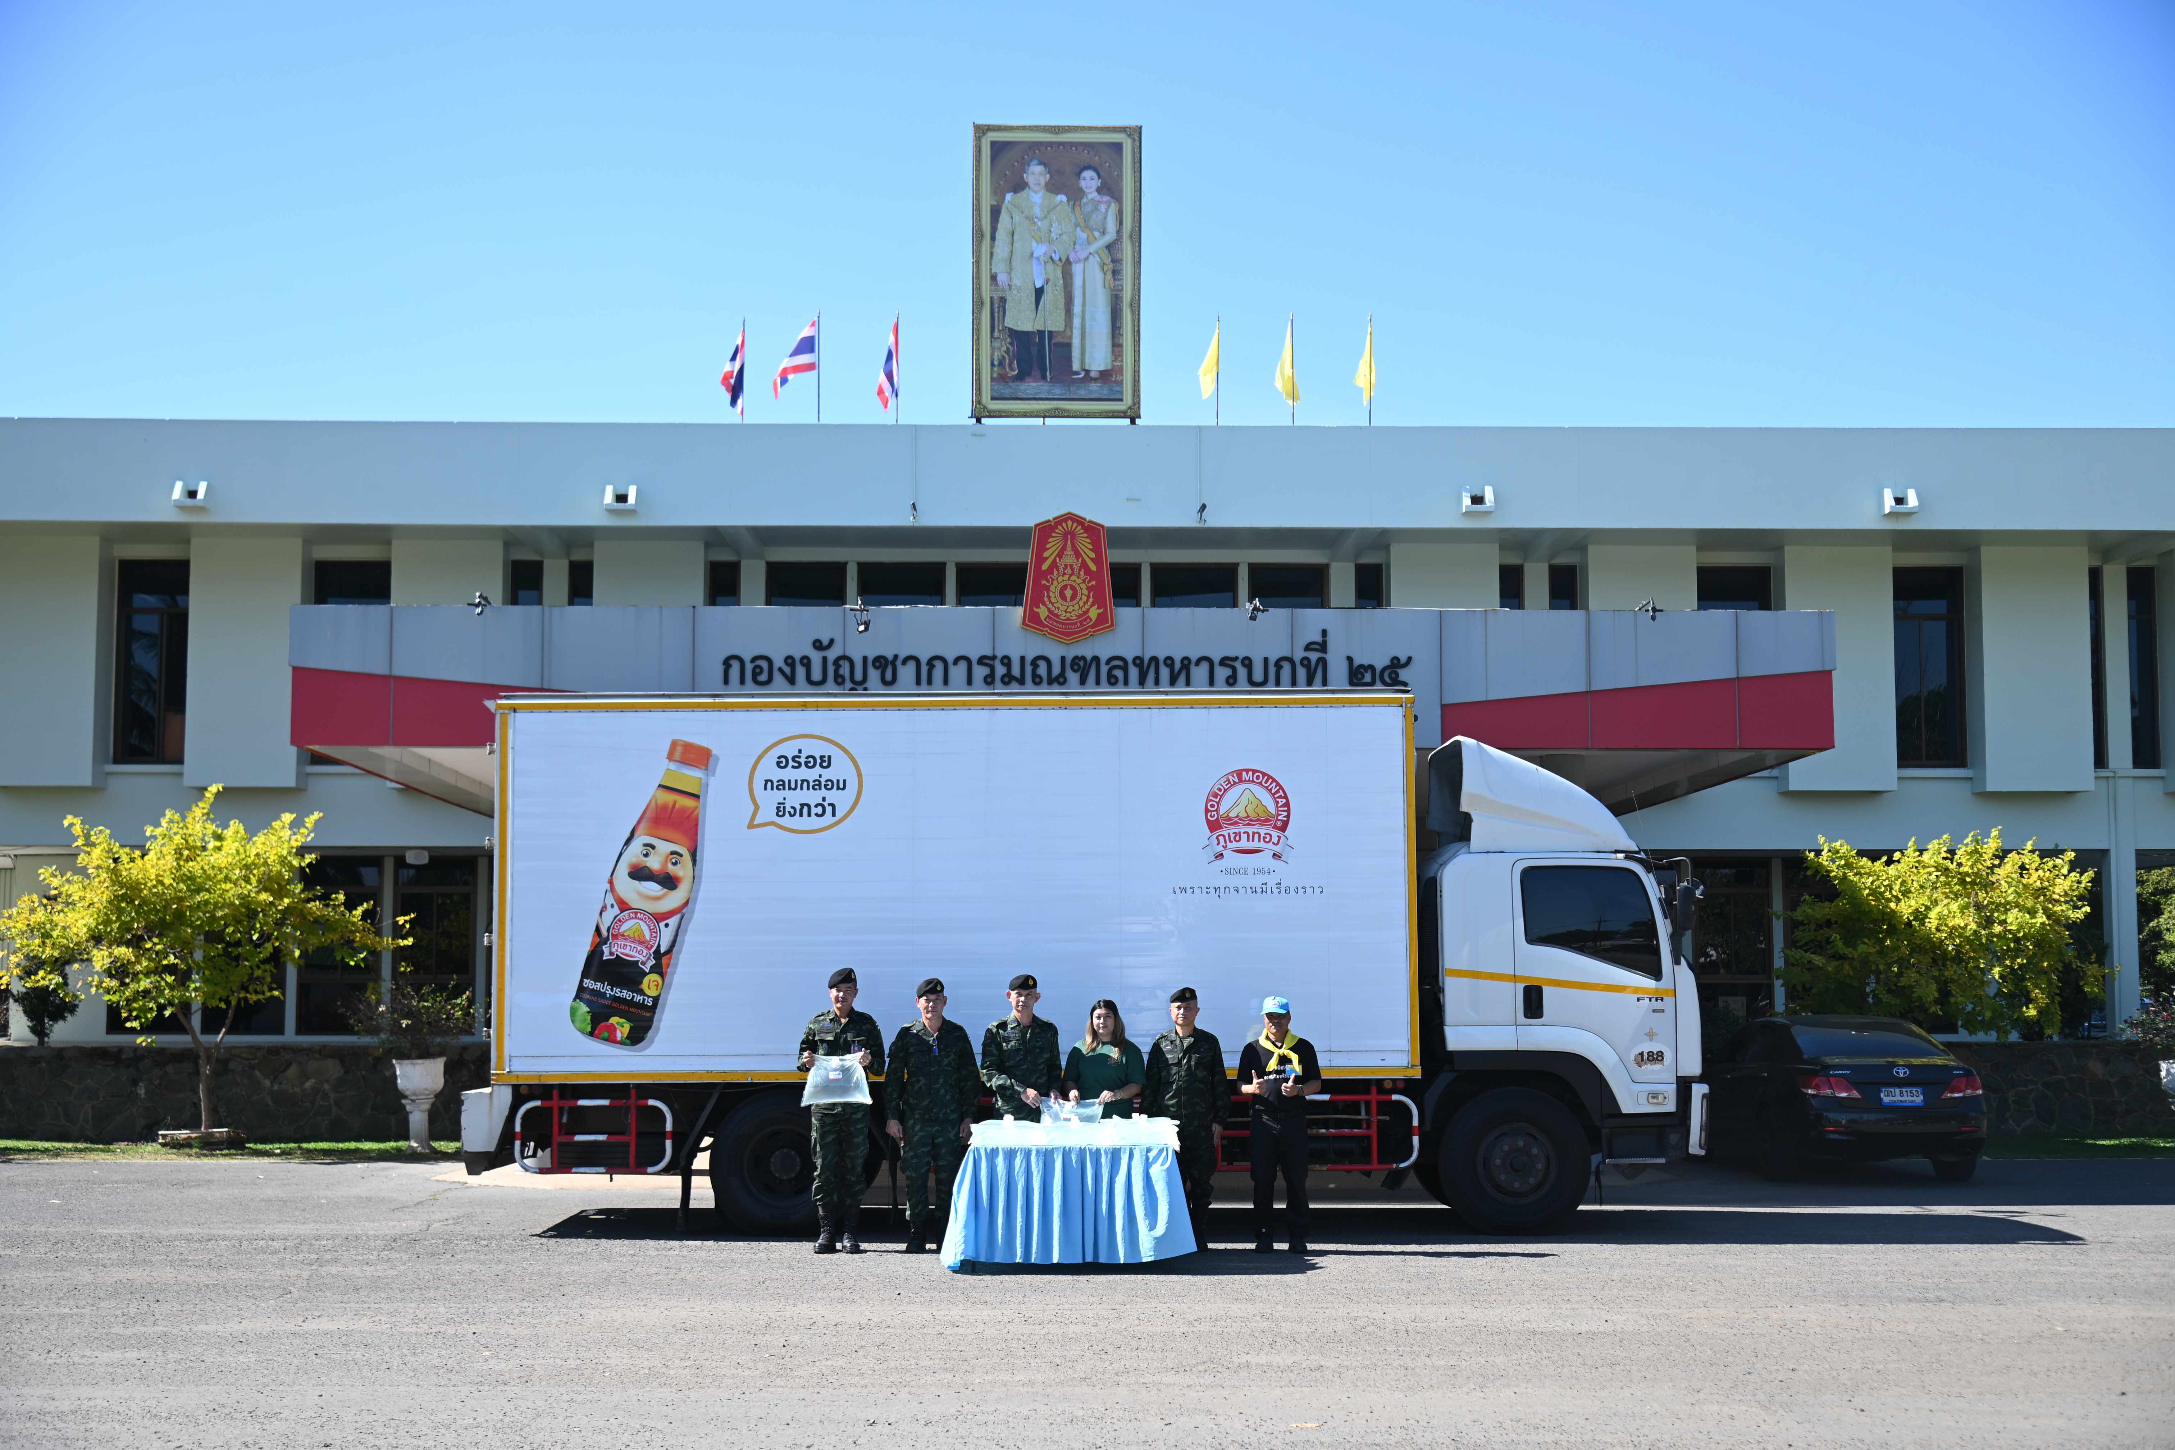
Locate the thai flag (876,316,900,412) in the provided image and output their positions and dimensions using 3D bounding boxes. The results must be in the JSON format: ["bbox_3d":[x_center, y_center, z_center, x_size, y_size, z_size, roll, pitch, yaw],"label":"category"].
[{"bbox_3d":[-2.366,-4.261,31.498,0.282,1.129,0.200,0,-6,0],"label":"thai flag"}]

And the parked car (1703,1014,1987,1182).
[{"bbox_3d":[6.880,3.510,25.200,1.820,1.470,4.820,0,-5,-2],"label":"parked car"}]

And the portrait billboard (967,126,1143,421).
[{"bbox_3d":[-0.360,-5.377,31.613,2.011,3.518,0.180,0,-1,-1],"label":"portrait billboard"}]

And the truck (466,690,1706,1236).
[{"bbox_3d":[0.041,1.756,19.548,8.605,3.737,2.450,0,-6,0],"label":"truck"}]

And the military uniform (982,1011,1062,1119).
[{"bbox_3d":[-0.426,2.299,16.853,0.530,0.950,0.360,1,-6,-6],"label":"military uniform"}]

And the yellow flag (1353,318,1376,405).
[{"bbox_3d":[3.376,-4.413,32.400,0.280,1.020,0.280,0,-5,0],"label":"yellow flag"}]

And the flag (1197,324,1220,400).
[{"bbox_3d":[1.435,-4.311,31.503,0.272,0.945,0.200,0,-6,0],"label":"flag"}]

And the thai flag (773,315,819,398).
[{"bbox_3d":[-3.450,-4.347,31.507,0.534,0.996,0.200,0,-6,0],"label":"thai flag"}]

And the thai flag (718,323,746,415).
[{"bbox_3d":[-4.339,-4.330,32.400,0.340,1.080,0.300,0,-5,0],"label":"thai flag"}]

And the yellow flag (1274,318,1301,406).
[{"bbox_3d":[2.367,-4.311,31.504,0.322,1.068,0.200,0,-6,0],"label":"yellow flag"}]

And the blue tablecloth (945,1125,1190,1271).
[{"bbox_3d":[-0.120,2.890,16.100,1.520,0.790,0.740,0,-5,0],"label":"blue tablecloth"}]

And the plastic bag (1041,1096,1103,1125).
[{"bbox_3d":[-0.094,2.394,16.350,0.400,0.220,0.140,0,-5,0],"label":"plastic bag"}]

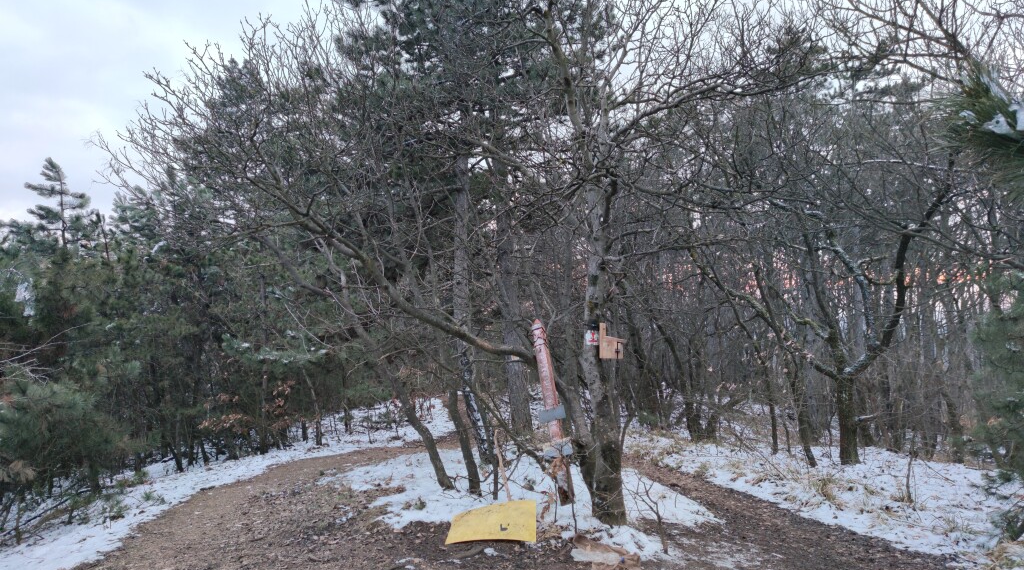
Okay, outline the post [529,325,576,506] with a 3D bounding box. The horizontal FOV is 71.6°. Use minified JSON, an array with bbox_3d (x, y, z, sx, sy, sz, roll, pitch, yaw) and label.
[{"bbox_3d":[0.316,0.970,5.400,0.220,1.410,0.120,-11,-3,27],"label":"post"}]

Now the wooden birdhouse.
[{"bbox_3d":[0.745,0.422,5.300,0.170,0.265,0.140,-1,-2,20],"label":"wooden birdhouse"}]

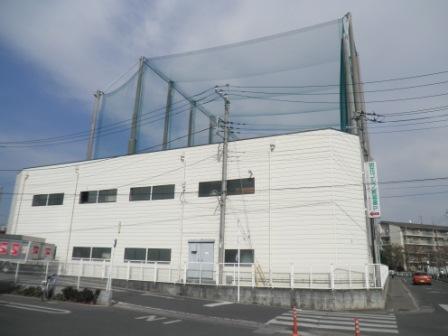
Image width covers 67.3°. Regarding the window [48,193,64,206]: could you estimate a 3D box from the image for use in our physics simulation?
[{"bbox_3d":[-12.997,2.476,26.135,1.690,0.912,0.120,-5,-16,25],"label":"window"}]

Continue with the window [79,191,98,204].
[{"bbox_3d":[-9.479,2.065,23.560,1.610,0.890,0.120,-5,-16,25],"label":"window"}]

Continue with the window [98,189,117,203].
[{"bbox_3d":[-7.922,1.921,22.837,1.750,0.900,0.120,-5,-16,25],"label":"window"}]

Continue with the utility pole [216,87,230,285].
[{"bbox_3d":[-0.069,0.834,18.166,0.550,10.660,0.600,1,-15,0],"label":"utility pole"}]

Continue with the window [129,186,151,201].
[{"bbox_3d":[-5.626,1.768,22.677,1.717,0.929,0.120,-5,-16,25],"label":"window"}]

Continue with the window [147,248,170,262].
[{"bbox_3d":[-3.984,5.475,20.837,1.735,0.894,0.120,-5,-16,25],"label":"window"}]

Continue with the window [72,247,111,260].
[{"bbox_3d":[-8.731,5.696,22.187,3.490,0.860,0.120,-5,-16,25],"label":"window"}]

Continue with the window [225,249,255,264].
[{"bbox_3d":[0.815,4.768,17.764,1.700,0.890,0.120,-5,-16,25],"label":"window"}]

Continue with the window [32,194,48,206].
[{"bbox_3d":[-14.693,2.631,26.933,1.717,0.929,0.120,-5,-16,25],"label":"window"}]

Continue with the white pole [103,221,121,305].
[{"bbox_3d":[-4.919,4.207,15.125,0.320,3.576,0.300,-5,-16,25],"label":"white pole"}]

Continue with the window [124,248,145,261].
[{"bbox_3d":[-5.692,5.648,21.637,1.735,0.876,0.120,-5,-16,25],"label":"window"}]

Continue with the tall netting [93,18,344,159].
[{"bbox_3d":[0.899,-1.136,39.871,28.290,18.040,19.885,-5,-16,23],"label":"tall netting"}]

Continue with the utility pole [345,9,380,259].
[{"bbox_3d":[7.903,-2.029,19.410,0.600,16.407,0.600,-5,-16,25],"label":"utility pole"}]

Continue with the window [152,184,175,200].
[{"bbox_3d":[-3.922,1.612,21.875,1.761,0.929,0.120,-5,-16,25],"label":"window"}]

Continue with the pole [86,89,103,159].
[{"bbox_3d":[-13.954,0.705,34.420,0.550,18.480,0.550,-5,-16,25],"label":"pole"}]

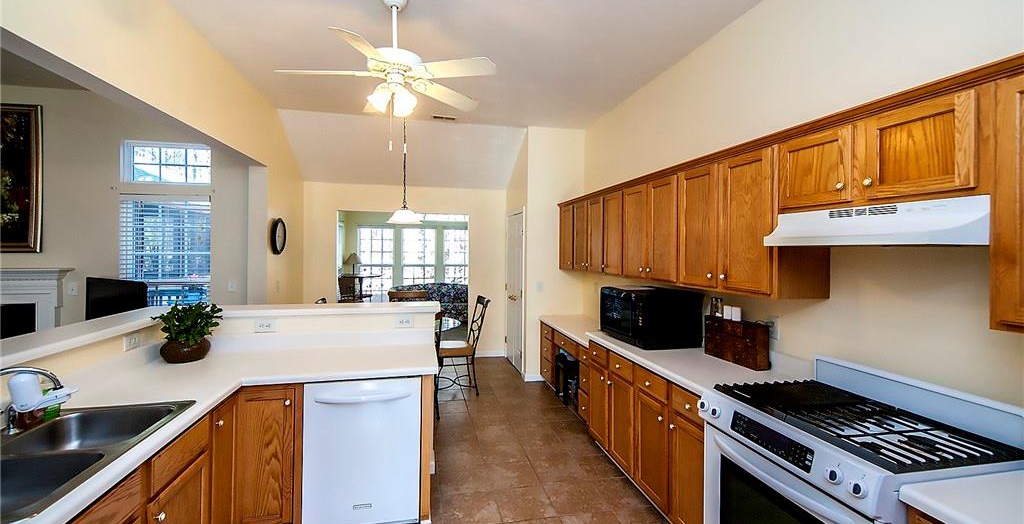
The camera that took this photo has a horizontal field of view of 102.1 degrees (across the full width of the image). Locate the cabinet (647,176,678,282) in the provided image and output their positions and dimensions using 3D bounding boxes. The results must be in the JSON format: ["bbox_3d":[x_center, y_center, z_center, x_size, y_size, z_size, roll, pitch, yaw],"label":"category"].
[{"bbox_3d":[1.222,-0.224,2.970,0.321,0.730,0.355,1,1,-13],"label":"cabinet"}]

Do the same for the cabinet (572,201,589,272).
[{"bbox_3d":[0.886,-0.265,4.456,0.325,0.735,0.370,1,1,-12],"label":"cabinet"}]

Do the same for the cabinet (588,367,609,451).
[{"bbox_3d":[0.938,1.100,3.242,0.565,0.580,0.320,1,1,-13],"label":"cabinet"}]

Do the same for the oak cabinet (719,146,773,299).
[{"bbox_3d":[1.380,-0.204,2.223,0.325,0.735,0.375,1,1,-12],"label":"oak cabinet"}]

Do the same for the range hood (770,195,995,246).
[{"bbox_3d":[1.470,-0.137,1.646,0.430,0.155,0.762,1,1,-13],"label":"range hood"}]

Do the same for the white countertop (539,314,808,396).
[{"bbox_3d":[0.908,0.687,3.547,0.661,0.191,3.160,1,1,-13],"label":"white countertop"}]

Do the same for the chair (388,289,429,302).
[{"bbox_3d":[-1.293,0.906,5.111,0.485,1.045,0.550,1,1,-13],"label":"chair"}]

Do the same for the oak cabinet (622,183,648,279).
[{"bbox_3d":[1.137,-0.234,3.343,0.321,0.730,0.380,1,1,-13],"label":"oak cabinet"}]

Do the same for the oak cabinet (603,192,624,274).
[{"bbox_3d":[1.051,-0.244,3.724,0.321,0.730,0.360,1,1,-13],"label":"oak cabinet"}]

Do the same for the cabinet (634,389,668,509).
[{"bbox_3d":[1.097,1.114,2.537,0.565,0.590,0.345,1,1,-13],"label":"cabinet"}]

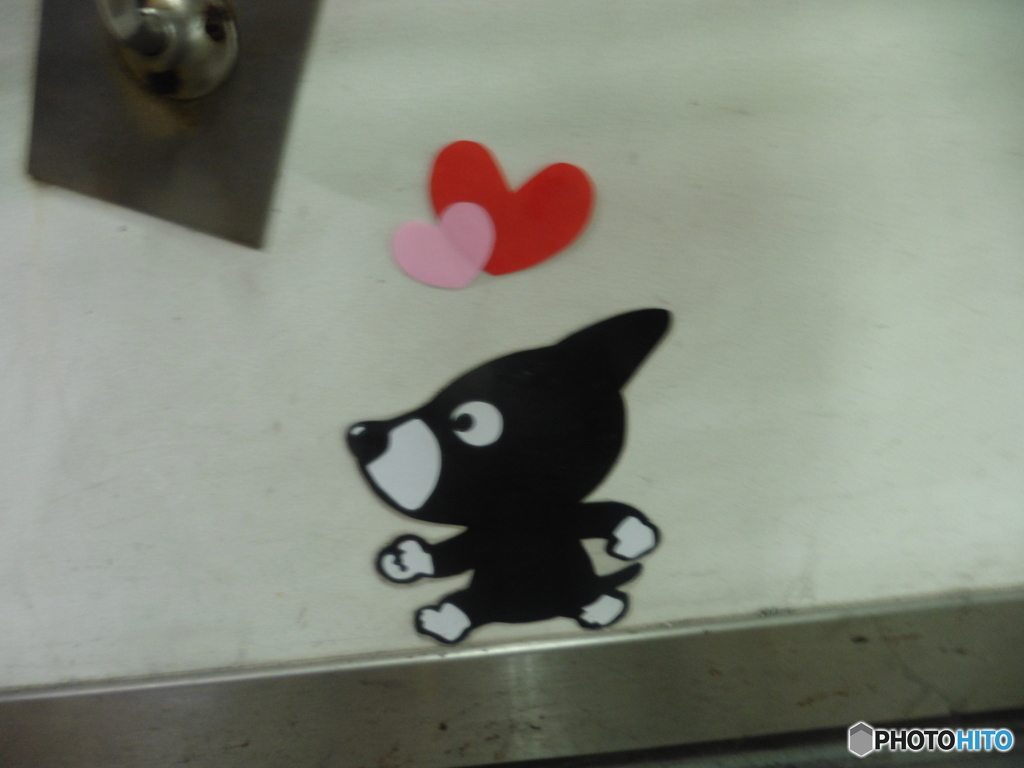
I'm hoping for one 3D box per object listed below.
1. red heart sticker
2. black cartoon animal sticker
[{"bbox_3d":[-0.003,-0.086,0.362,0.083,0.064,0.002,11,26,-9],"label":"red heart sticker"},{"bbox_3d":[0.002,0.073,0.445,0.190,0.242,0.003,-5,28,-1],"label":"black cartoon animal sticker"}]

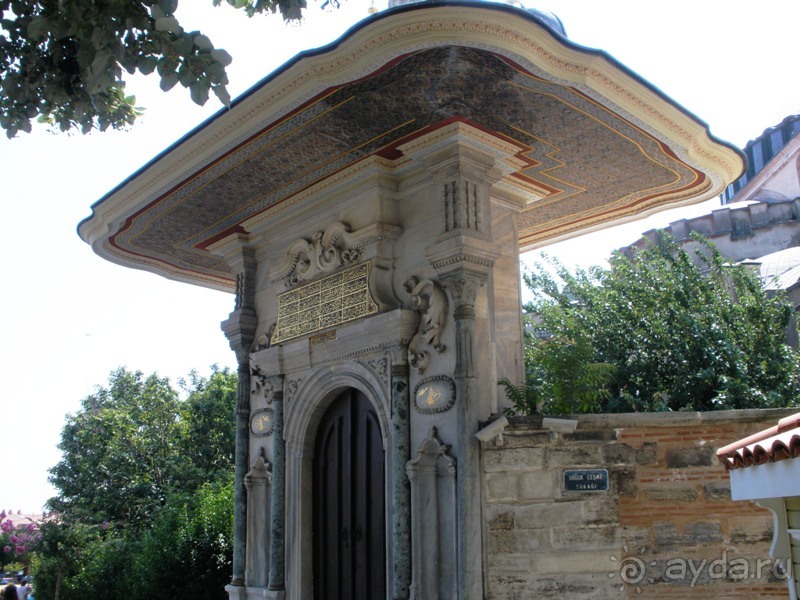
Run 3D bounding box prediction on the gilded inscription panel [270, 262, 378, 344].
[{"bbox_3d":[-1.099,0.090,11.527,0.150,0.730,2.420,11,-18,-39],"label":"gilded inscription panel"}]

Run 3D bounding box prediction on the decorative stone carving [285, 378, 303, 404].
[{"bbox_3d":[-1.521,1.311,12.053,0.070,0.360,0.420,11,-18,-39],"label":"decorative stone carving"}]

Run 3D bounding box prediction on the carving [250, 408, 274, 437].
[{"bbox_3d":[-2.089,1.862,12.642,0.080,0.450,0.700,11,-18,-39],"label":"carving"}]

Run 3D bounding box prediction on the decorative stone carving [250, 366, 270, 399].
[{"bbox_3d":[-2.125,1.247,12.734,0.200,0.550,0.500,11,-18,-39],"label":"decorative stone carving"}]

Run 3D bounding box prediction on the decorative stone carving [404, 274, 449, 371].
[{"bbox_3d":[0.325,0.275,9.986,0.220,1.130,0.660,11,-18,-39],"label":"decorative stone carving"}]

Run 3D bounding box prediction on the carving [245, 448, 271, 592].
[{"bbox_3d":[-2.073,3.173,12.238,0.200,1.900,0.700,11,-18,-39],"label":"carving"}]

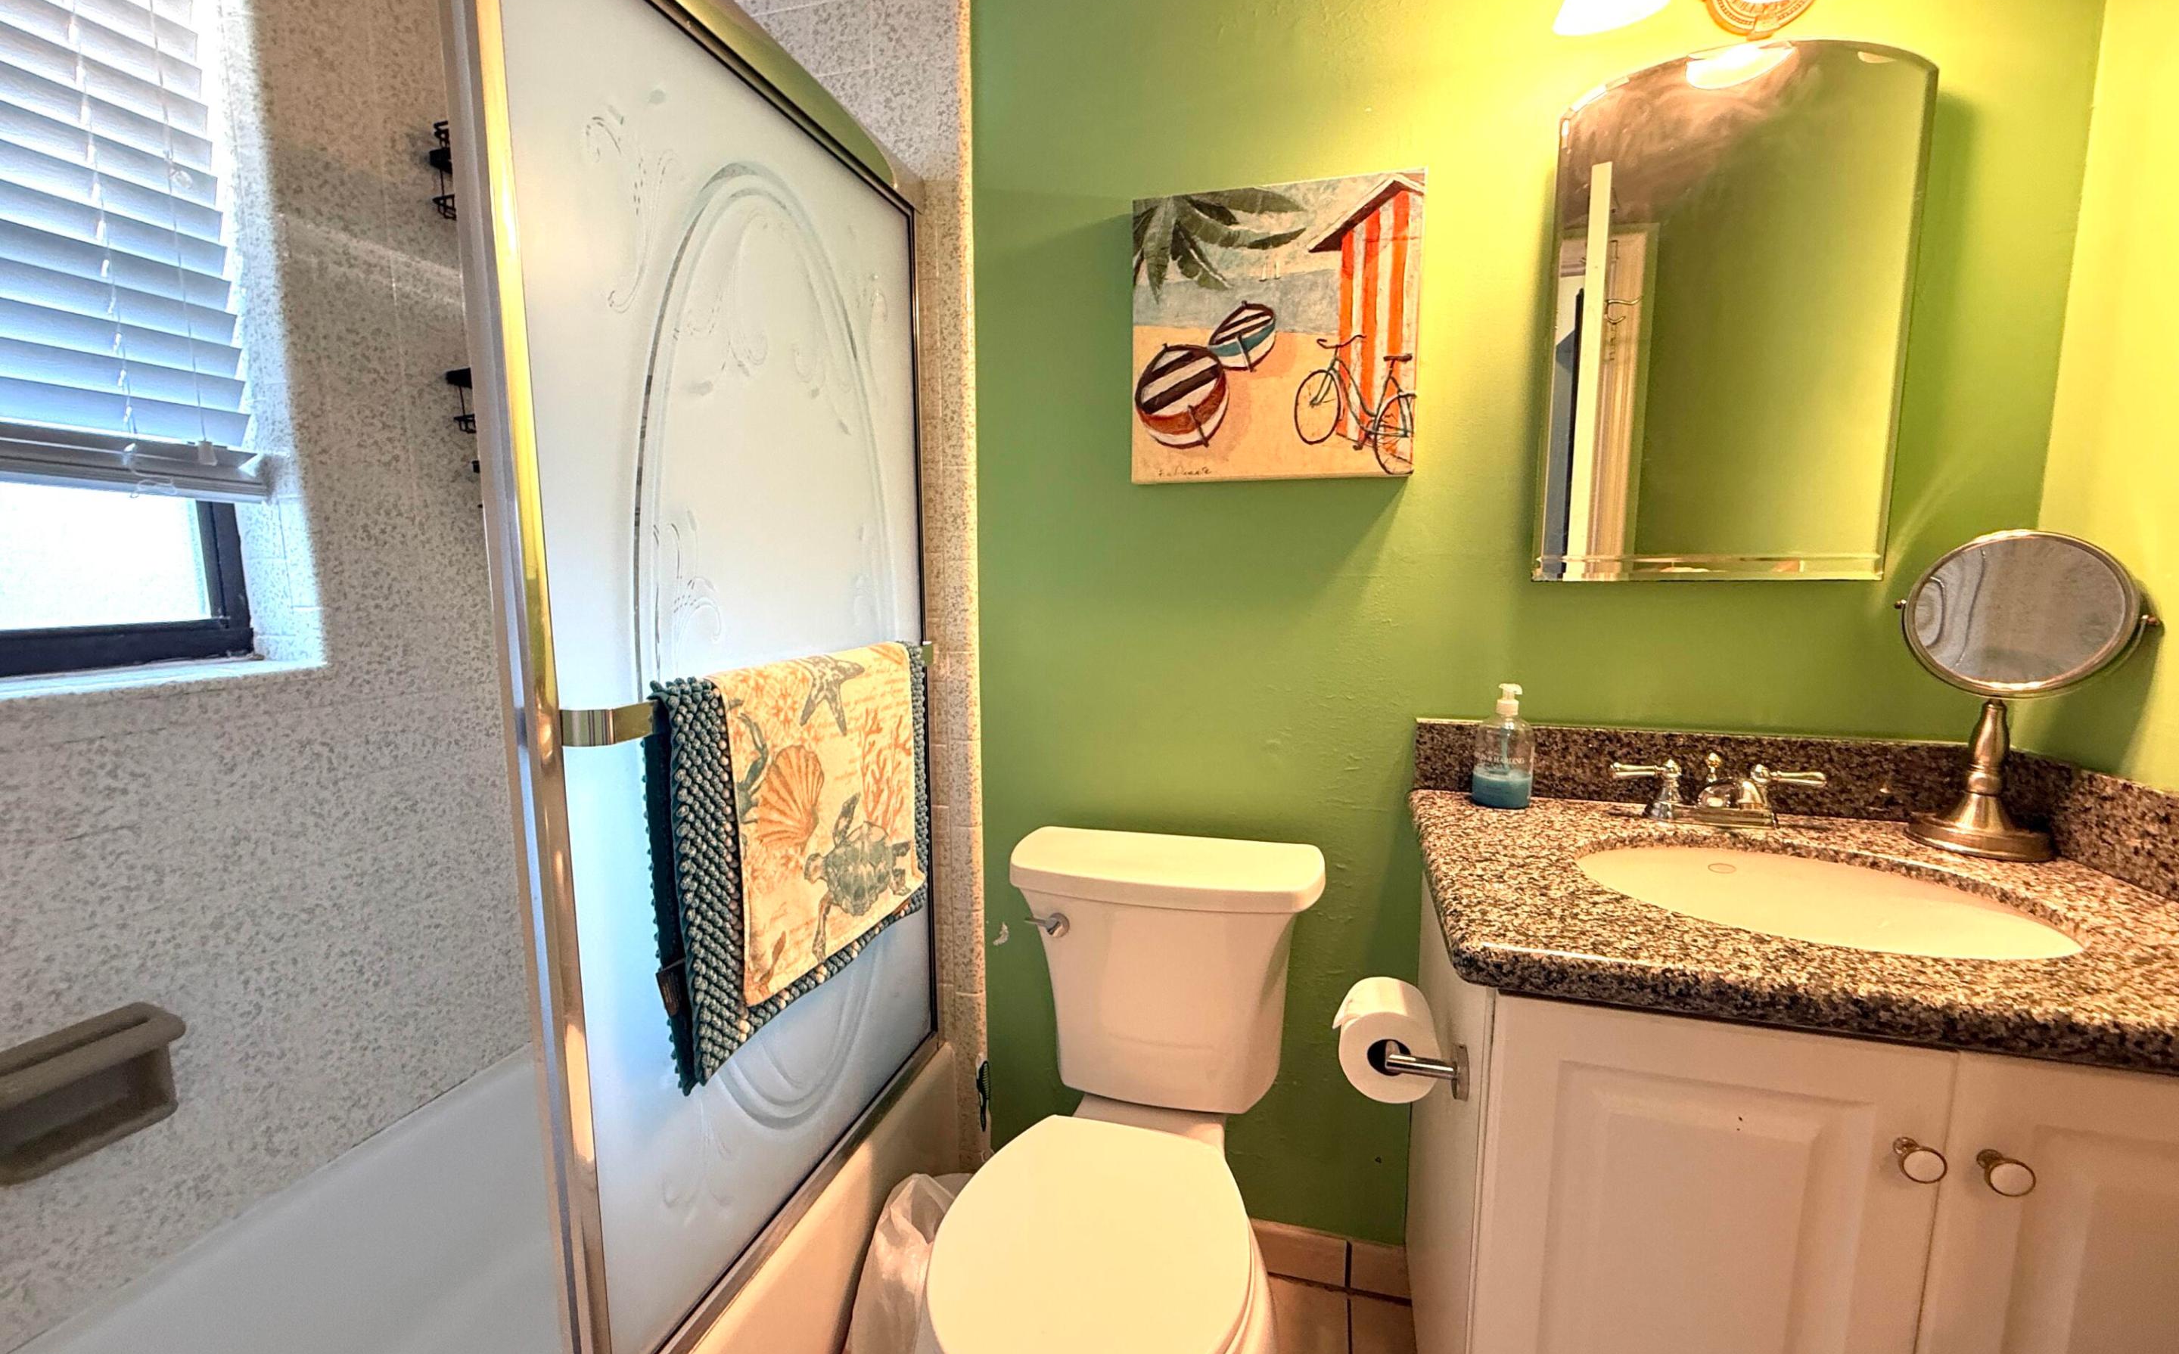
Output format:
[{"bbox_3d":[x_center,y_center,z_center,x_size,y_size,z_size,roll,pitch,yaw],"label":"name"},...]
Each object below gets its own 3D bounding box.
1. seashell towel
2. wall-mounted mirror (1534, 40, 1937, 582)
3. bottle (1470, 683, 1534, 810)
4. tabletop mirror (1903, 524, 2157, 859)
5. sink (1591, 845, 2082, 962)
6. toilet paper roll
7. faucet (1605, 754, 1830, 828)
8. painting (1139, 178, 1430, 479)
[{"bbox_3d":[-0.340,0.185,1.130,0.062,0.420,0.540,2,8,15],"label":"seashell towel"},{"bbox_3d":[0.819,-0.460,1.148,0.406,0.662,0.028,2,8,15],"label":"wall-mounted mirror"},{"bbox_3d":[0.581,0.094,1.230,0.073,0.168,0.073,-6,9,-40],"label":"bottle"},{"bbox_3d":[1.062,0.017,1.028,0.124,0.371,0.215,-5,9,-34],"label":"tabletop mirror"},{"bbox_3d":[0.738,0.312,0.924,0.430,0.160,0.350,2,8,15],"label":"sink"},{"bbox_3d":[0.375,0.455,1.110,0.117,0.117,0.100,2,8,15],"label":"toilet paper roll"},{"bbox_3d":[0.801,0.150,1.108,0.243,0.088,0.155,2,8,15],"label":"faucet"},{"bbox_3d":[0.266,-0.494,1.291,0.404,0.407,0.038,2,8,15],"label":"painting"}]

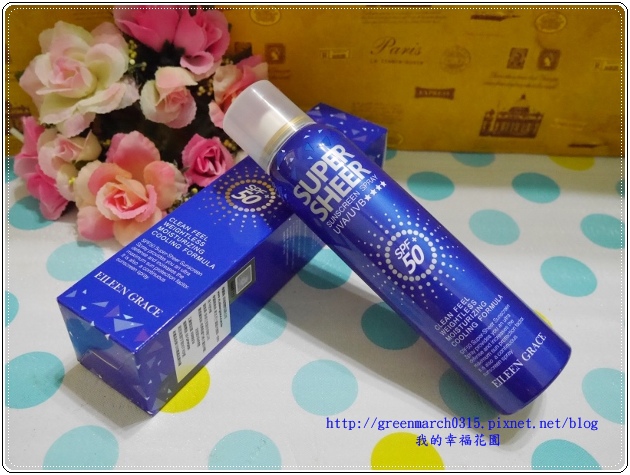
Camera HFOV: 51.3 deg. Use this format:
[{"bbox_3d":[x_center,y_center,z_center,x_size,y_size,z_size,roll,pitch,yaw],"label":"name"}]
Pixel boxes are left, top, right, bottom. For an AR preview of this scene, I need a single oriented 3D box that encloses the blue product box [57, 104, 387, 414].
[{"bbox_3d":[-0.036,-0.001,0.355,0.049,0.047,0.200,27,49,24],"label":"blue product box"}]

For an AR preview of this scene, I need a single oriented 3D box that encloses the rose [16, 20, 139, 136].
[{"bbox_3d":[-0.127,-0.085,0.353,0.061,0.058,0.038,-9,2,-11],"label":"rose"}]

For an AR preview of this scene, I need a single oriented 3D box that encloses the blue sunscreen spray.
[{"bbox_3d":[0.030,-0.004,0.312,0.199,0.044,0.044,44,89,8],"label":"blue sunscreen spray"}]

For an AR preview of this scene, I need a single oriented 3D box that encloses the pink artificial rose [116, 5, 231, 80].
[{"bbox_3d":[-0.078,-0.108,0.356,0.058,0.042,0.045,-16,88,-18],"label":"pink artificial rose"}]

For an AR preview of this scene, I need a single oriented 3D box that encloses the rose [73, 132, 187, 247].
[{"bbox_3d":[-0.102,-0.027,0.362,0.063,0.060,0.040,-10,8,-12],"label":"rose"}]

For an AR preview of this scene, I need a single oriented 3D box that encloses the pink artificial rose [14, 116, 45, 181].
[{"bbox_3d":[-0.166,-0.051,0.388,0.026,0.036,0.028,12,8,10],"label":"pink artificial rose"}]

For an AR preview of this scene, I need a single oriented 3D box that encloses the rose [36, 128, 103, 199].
[{"bbox_3d":[-0.140,-0.041,0.376,0.037,0.041,0.032,-4,0,-6],"label":"rose"}]

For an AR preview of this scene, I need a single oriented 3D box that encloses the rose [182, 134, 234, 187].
[{"bbox_3d":[-0.060,-0.043,0.372,0.031,0.031,0.028,-7,7,-9],"label":"rose"}]

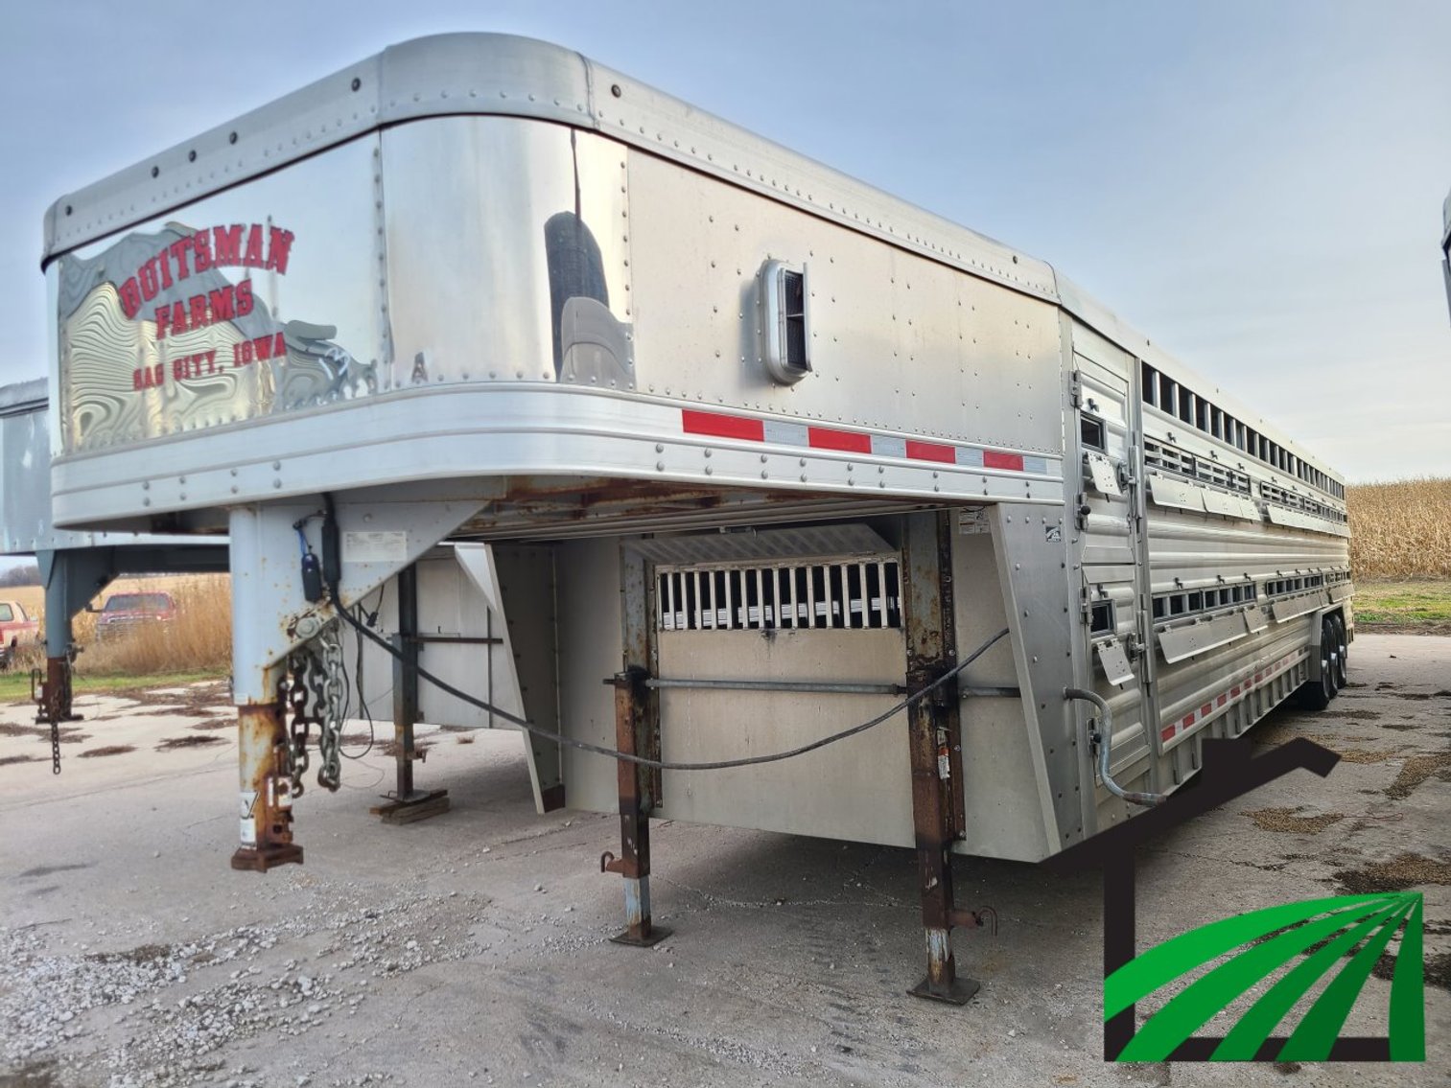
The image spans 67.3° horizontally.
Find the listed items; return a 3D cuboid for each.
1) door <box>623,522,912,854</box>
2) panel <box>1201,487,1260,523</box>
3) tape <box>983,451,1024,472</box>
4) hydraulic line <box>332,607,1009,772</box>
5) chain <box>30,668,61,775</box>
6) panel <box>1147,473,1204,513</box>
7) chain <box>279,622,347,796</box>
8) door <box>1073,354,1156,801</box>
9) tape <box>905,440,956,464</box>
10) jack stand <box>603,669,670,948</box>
[{"bbox_3d":[0.148,0.560,4.529,1.300,1.260,0.060,-3,-3,34],"label":"door"},{"bbox_3d":[2.993,-0.216,6.413,0.030,0.140,1.650,-14,-9,33],"label":"panel"},{"bbox_3d":[0.894,-0.266,3.496,0.003,0.051,0.279,-4,-3,41],"label":"tape"},{"bbox_3d":[-0.020,0.363,3.048,2.020,0.510,0.100,-3,0,-23],"label":"hydraulic line"},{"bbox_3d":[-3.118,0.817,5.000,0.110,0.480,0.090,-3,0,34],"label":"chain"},{"bbox_3d":[2.181,-0.231,5.224,0.030,0.140,1.130,-14,-9,33],"label":"panel"},{"bbox_3d":[-1.011,0.405,2.675,0.115,0.420,0.125,-3,0,34],"label":"chain"},{"bbox_3d":[1.558,0.128,4.342,0.070,1.680,0.830,-3,-3,34],"label":"door"},{"bbox_3d":[0.596,-0.264,3.150,0.003,0.051,0.279,-4,-3,41],"label":"tape"},{"bbox_3d":[-0.398,1.126,4.700,0.240,1.150,0.190,-3,-3,34],"label":"jack stand"}]

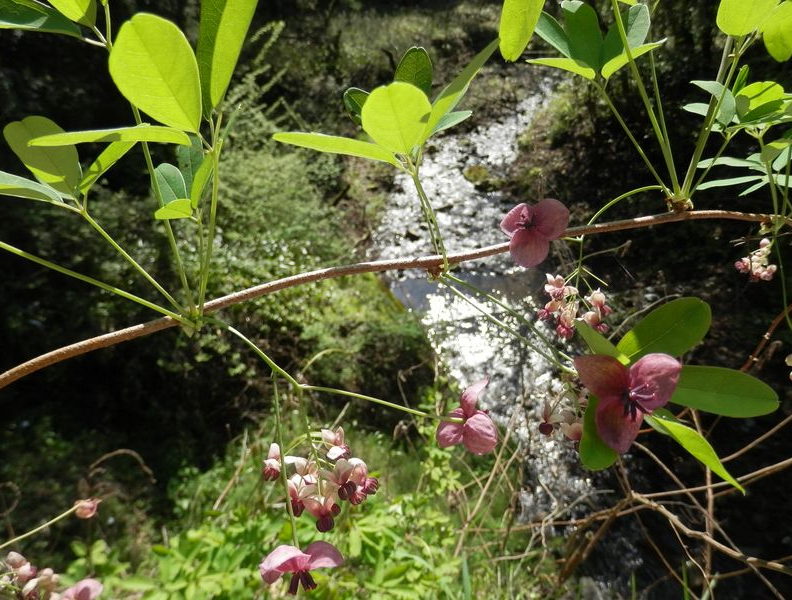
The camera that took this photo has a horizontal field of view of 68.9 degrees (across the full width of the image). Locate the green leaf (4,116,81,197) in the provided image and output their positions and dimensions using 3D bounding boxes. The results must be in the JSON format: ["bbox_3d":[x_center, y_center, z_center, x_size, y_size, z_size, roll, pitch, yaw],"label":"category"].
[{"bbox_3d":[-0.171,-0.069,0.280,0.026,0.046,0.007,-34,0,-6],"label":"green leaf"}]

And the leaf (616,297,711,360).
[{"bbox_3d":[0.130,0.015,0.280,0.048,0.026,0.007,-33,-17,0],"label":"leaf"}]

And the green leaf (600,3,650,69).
[{"bbox_3d":[0.119,-0.140,0.305,0.017,0.045,0.006,32,-13,-12],"label":"green leaf"}]

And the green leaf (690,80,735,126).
[{"bbox_3d":[0.175,-0.110,0.323,0.015,0.031,0.009,-34,-9,8],"label":"green leaf"}]

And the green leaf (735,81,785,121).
[{"bbox_3d":[0.203,-0.110,0.323,0.035,0.017,0.007,-39,1,-8],"label":"green leaf"}]

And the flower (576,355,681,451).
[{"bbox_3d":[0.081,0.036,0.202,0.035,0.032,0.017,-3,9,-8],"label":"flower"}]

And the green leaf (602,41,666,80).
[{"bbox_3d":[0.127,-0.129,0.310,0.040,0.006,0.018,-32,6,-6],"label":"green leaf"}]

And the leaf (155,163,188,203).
[{"bbox_3d":[-0.121,-0.060,0.310,0.017,0.006,0.034,-37,73,-11],"label":"leaf"}]

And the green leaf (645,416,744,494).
[{"bbox_3d":[0.112,0.057,0.218,0.043,0.014,0.009,39,56,13],"label":"green leaf"}]

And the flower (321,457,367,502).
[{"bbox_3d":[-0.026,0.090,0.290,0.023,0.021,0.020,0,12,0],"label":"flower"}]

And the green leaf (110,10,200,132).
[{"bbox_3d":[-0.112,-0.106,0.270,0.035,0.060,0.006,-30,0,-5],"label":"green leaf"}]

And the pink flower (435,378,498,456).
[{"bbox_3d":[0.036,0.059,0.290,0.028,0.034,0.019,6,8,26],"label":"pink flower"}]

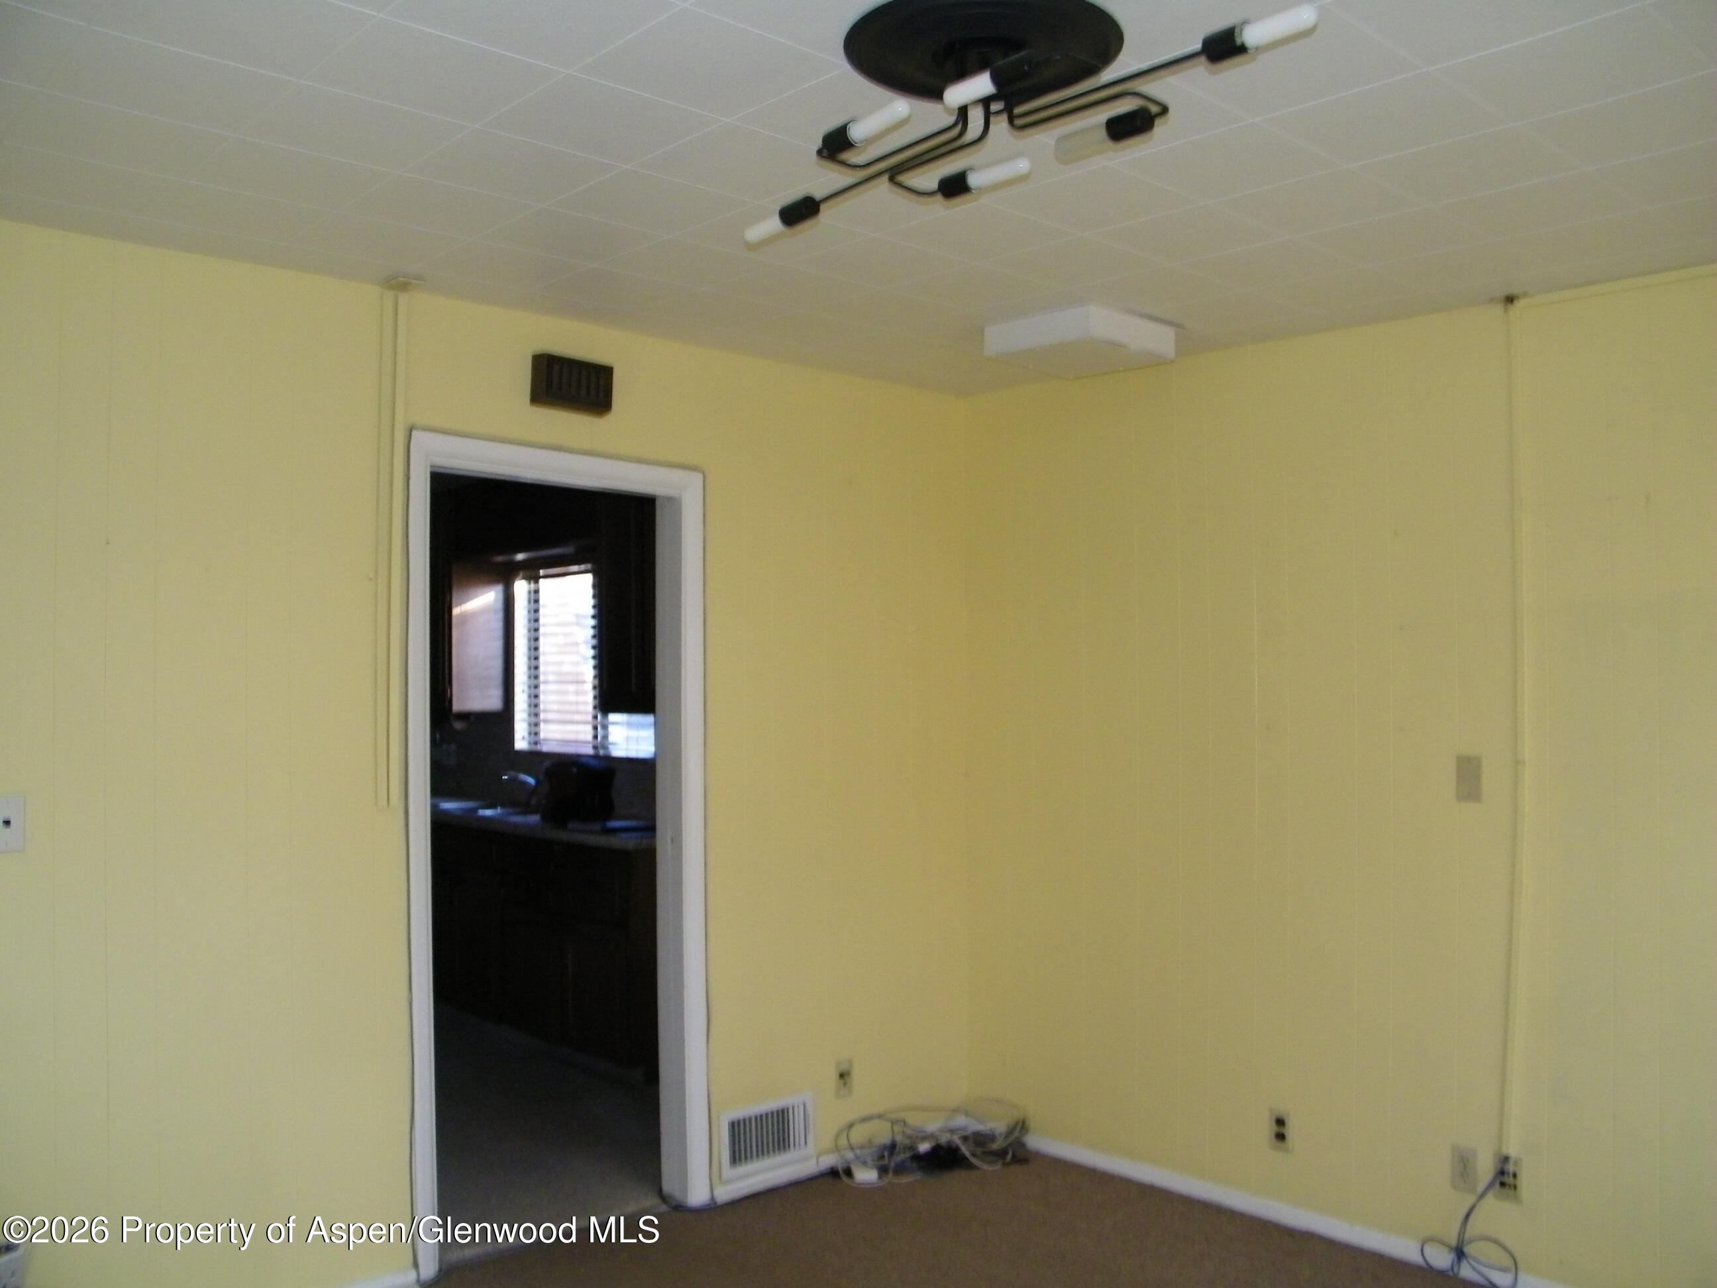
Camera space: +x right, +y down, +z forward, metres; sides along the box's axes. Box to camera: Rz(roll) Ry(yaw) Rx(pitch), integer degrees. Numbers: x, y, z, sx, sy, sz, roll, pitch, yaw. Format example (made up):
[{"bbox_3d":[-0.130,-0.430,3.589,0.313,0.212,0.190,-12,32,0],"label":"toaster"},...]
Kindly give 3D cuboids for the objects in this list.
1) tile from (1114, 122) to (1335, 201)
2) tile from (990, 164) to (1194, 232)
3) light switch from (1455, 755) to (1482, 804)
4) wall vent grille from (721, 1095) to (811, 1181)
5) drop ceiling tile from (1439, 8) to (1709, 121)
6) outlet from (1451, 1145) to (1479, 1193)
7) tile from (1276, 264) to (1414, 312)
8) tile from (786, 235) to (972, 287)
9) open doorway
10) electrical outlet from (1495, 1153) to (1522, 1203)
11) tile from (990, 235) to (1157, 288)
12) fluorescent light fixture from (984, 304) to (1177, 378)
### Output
[{"bbox_3d":[0.652,-0.850,2.413,0.305,0.022,0.305,0,0,-42],"label":"tile"},{"bbox_3d":[0.455,-0.865,2.680,0.305,0.016,0.305,0,0,-42],"label":"tile"},{"bbox_3d":[1.498,0.333,3.413,0.010,0.116,0.071,1,-1,-40],"label":"light switch"},{"bbox_3d":[-0.269,1.486,4.181,0.350,0.197,0.016,1,-1,-43],"label":"wall vent grille"},{"bbox_3d":[1.058,-0.856,2.037,0.305,0.020,0.305,1,0,-42],"label":"drop ceiling tile"},{"bbox_3d":[1.487,1.290,3.413,0.010,0.115,0.071,1,-1,-40],"label":"outlet"},{"bbox_3d":[1.131,-0.861,3.296,0.305,0.016,0.305,0,0,-42],"label":"tile"},{"bbox_3d":[0.048,-0.866,3.138,0.303,0.015,0.303,1,-1,-42],"label":"tile"},{"bbox_3d":[-0.804,0.540,3.724,0.895,2.100,0.150,0,0,-42],"label":"open doorway"},{"bbox_3d":[1.613,1.329,3.373,0.010,0.116,0.071,0,0,-42],"label":"electrical outlet"},{"bbox_3d":[0.479,-0.860,3.115,0.303,0.015,0.303,1,-1,-42],"label":"tile"},{"bbox_3d":[0.602,-0.813,3.765,0.370,0.085,0.360,1,0,-42],"label":"fluorescent light fixture"}]

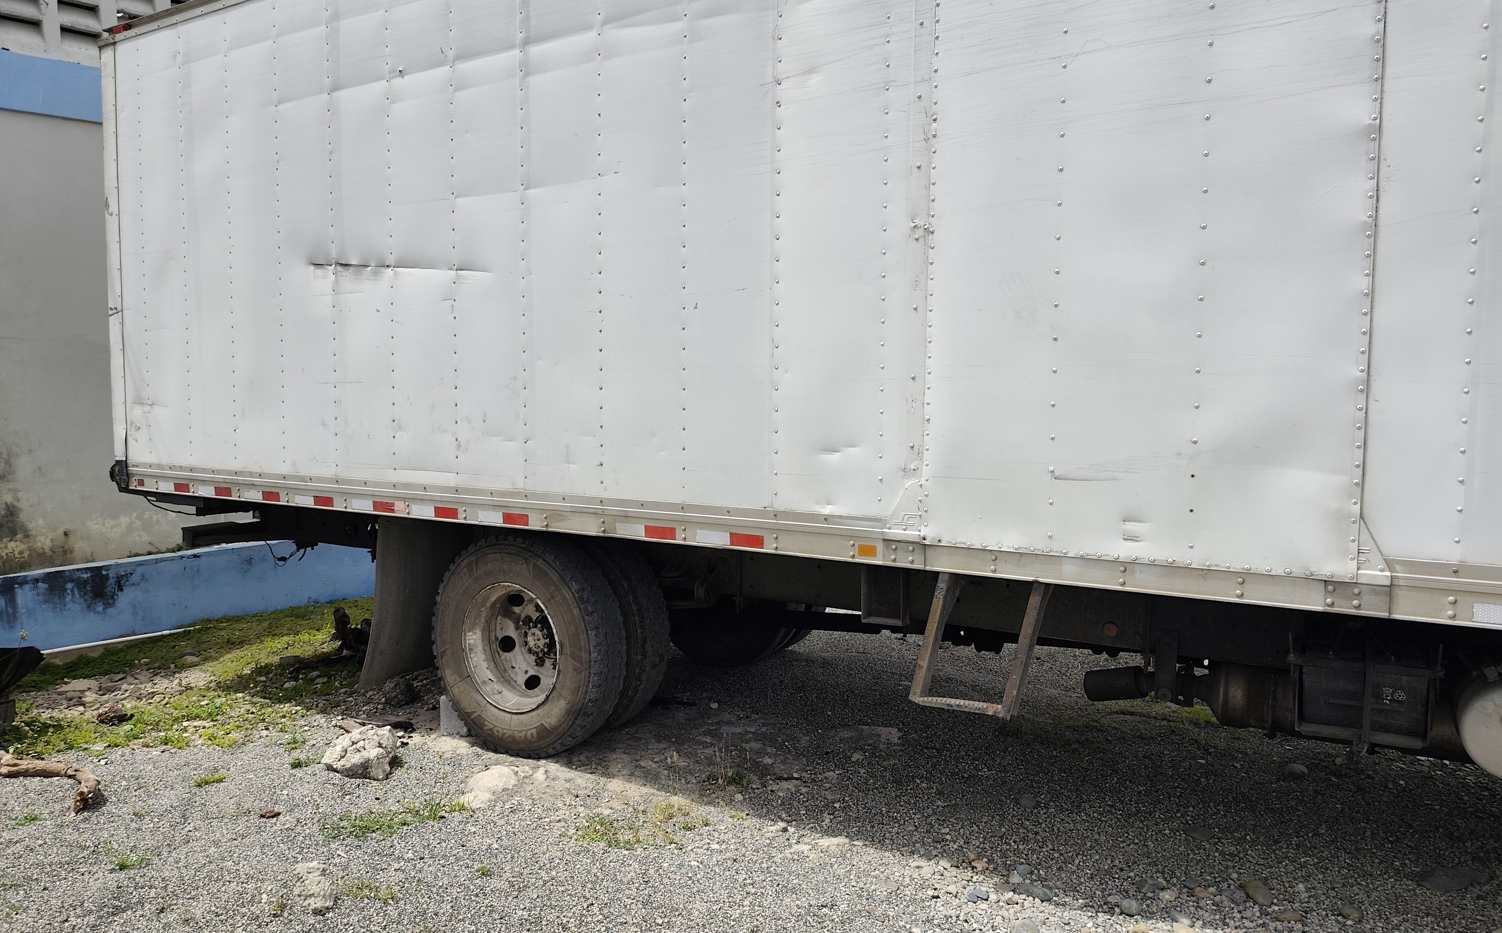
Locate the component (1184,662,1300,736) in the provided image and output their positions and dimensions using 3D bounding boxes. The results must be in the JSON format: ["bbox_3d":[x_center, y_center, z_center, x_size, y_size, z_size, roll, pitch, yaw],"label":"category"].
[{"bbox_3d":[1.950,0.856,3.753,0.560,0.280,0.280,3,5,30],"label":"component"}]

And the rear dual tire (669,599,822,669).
[{"bbox_3d":[-0.065,0.731,6.274,0.985,0.970,0.614,3,4,30],"label":"rear dual tire"}]

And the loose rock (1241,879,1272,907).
[{"bbox_3d":[1.633,1.377,3.222,0.085,0.045,0.115,0,4,-7],"label":"loose rock"}]

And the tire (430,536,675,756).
[{"bbox_3d":[-0.950,0.812,4.753,0.985,0.970,0.614,3,4,30],"label":"tire"}]

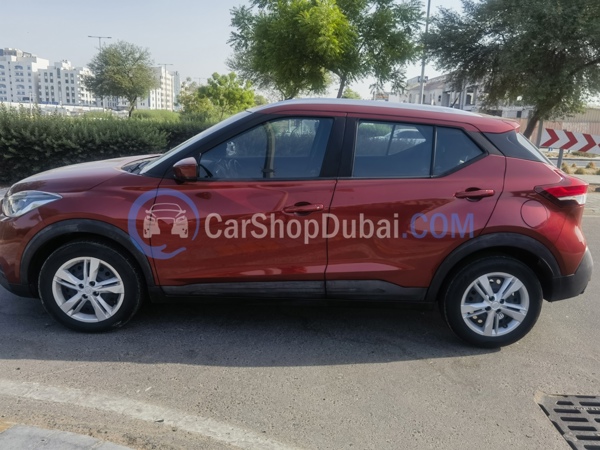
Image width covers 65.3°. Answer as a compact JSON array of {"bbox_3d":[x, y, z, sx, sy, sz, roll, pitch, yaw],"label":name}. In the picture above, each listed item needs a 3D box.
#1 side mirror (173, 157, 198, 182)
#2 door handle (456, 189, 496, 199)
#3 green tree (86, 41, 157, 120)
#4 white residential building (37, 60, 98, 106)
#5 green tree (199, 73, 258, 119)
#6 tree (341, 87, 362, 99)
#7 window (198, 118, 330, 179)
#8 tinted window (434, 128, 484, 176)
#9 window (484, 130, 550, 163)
[{"bbox_3d":[-0.674,-0.329,2.775,0.120,0.150,0.200,2,13,-1],"label":"side mirror"},{"bbox_3d":[1.074,-0.185,2.863,0.235,0.056,0.060,2,13,-1],"label":"door handle"},{"bbox_3d":[-15.407,-12.275,40.422,6.400,6.900,6.400,-2,14,-20],"label":"green tree"},{"bbox_3d":[-110.059,-65.673,223.018,19.200,18.700,22.000,3,13,0],"label":"white residential building"},{"bbox_3d":[-4.214,-6.959,27.173,3.360,3.620,3.360,0,13,-9],"label":"green tree"},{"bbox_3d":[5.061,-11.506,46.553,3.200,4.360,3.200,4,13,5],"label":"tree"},{"bbox_3d":[-0.204,-0.480,2.920,0.810,0.410,0.050,2,-4,-1],"label":"window"},{"bbox_3d":[1.001,-0.448,2.939,0.320,0.320,0.040,2,-4,-1],"label":"tinted window"},{"bbox_3d":[1.387,-0.500,2.998,0.440,0.210,0.080,3,-4,-8],"label":"window"}]

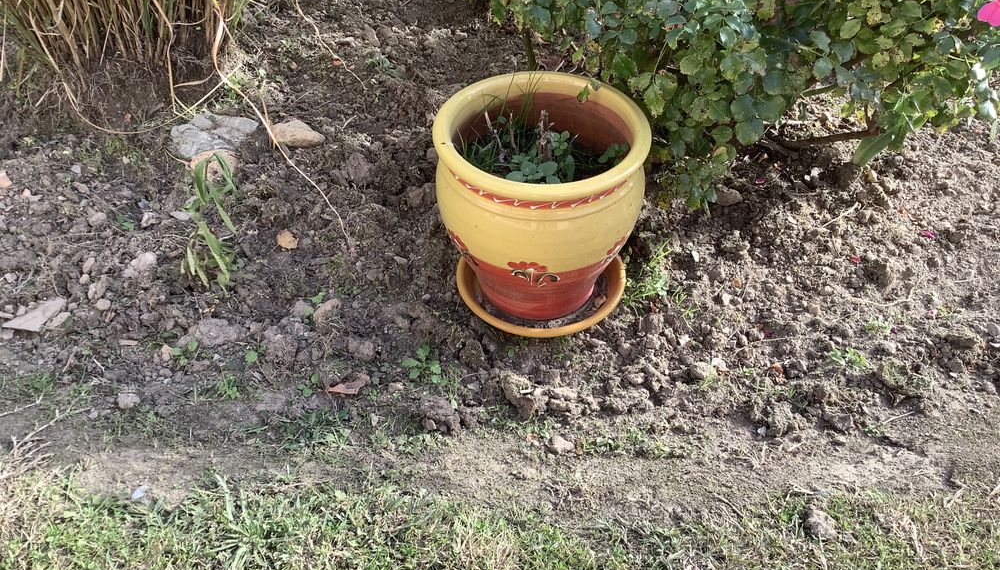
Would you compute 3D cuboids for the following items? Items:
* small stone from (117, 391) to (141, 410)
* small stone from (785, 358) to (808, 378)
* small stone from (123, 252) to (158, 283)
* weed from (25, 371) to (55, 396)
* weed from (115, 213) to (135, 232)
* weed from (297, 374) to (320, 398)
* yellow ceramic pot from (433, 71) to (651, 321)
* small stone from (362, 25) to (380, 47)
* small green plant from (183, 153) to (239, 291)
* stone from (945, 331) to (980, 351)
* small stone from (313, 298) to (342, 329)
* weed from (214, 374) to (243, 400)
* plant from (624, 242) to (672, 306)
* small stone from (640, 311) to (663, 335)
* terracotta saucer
[{"bbox_3d":[-0.676,0.210,1.631,0.044,0.025,0.036,1,43,0],"label":"small stone"},{"bbox_3d":[0.567,0.160,1.711,0.043,0.029,0.035,1,43,0],"label":"small stone"},{"bbox_3d":[-0.700,-0.034,1.743,0.071,0.043,0.064,-1,42,0],"label":"small stone"},{"bbox_3d":[-0.851,0.182,1.655,0.055,0.024,0.045,1,43,0],"label":"weed"},{"bbox_3d":[-0.779,-0.130,1.857,0.042,0.025,0.046,-1,42,0],"label":"weed"},{"bbox_3d":[-0.356,0.187,1.664,0.043,0.019,0.045,1,43,0],"label":"weed"},{"bbox_3d":[0.071,-0.137,1.587,0.360,0.342,0.360,-1,42,0],"label":"yellow ceramic pot"},{"bbox_3d":[-0.373,-0.725,2.601,0.051,0.053,0.042,1,43,0],"label":"small stone"},{"bbox_3d":[-0.543,-0.111,1.702,0.100,0.200,0.110,-1,42,0],"label":"small green plant"},{"bbox_3d":[0.815,0.098,1.578,0.064,0.032,0.038,-1,42,0],"label":"stone"},{"bbox_3d":[-0.316,0.052,1.642,0.056,0.039,0.056,-1,42,0],"label":"small stone"},{"bbox_3d":[-0.502,0.189,1.655,0.049,0.023,0.044,1,43,0],"label":"weed"},{"bbox_3d":[0.307,-0.024,1.862,0.101,0.080,0.115,1,43,0],"label":"plant"},{"bbox_3d":[0.305,0.077,1.790,0.046,0.036,0.038,1,43,0],"label":"small stone"},{"bbox_3d":[0.073,-0.009,1.702,0.319,0.038,0.319,-1,42,0],"label":"terracotta saucer"}]

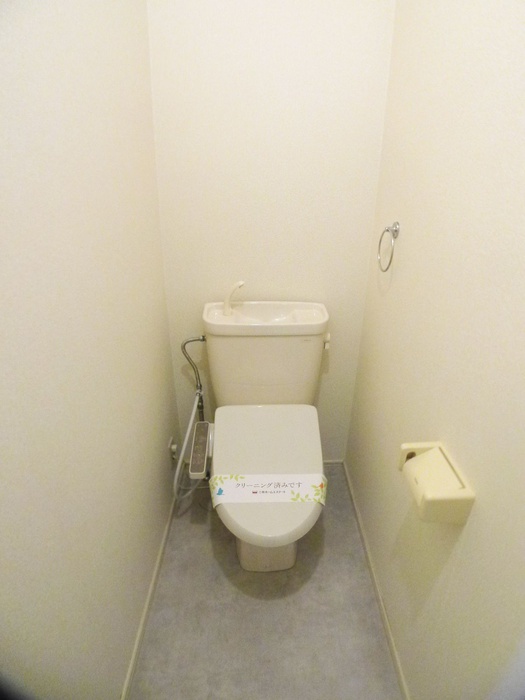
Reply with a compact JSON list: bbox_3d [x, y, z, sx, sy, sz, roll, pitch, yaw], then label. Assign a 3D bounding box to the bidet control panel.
[{"bbox_3d":[-0.222,0.352,1.288,0.057,0.041,0.275,-2,25,-5],"label":"bidet control panel"}]

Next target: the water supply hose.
[{"bbox_3d":[-0.290,0.290,1.488,0.143,0.663,0.245,0,25,0],"label":"water supply hose"}]

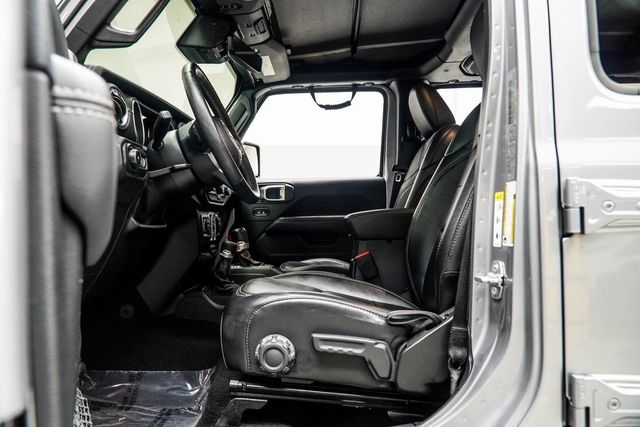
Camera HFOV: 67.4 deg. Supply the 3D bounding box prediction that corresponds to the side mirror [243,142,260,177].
[{"bbox_3d":[-0.395,-0.275,2.460,0.100,0.178,0.220,0,0,20],"label":"side mirror"}]

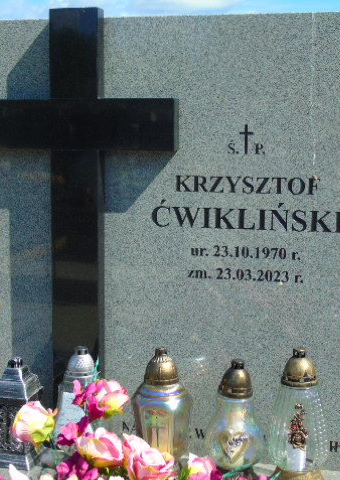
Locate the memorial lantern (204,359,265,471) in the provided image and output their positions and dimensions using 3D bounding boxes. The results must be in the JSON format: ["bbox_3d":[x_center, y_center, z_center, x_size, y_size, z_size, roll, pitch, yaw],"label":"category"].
[{"bbox_3d":[0.153,0.415,1.979,0.143,0.276,0.143,1,7,8],"label":"memorial lantern"}]

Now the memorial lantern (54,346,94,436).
[{"bbox_3d":[-0.214,0.400,2.050,0.125,0.285,0.120,2,7,13],"label":"memorial lantern"}]

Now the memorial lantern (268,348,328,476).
[{"bbox_3d":[0.295,0.404,1.948,0.142,0.308,0.142,1,7,8],"label":"memorial lantern"}]

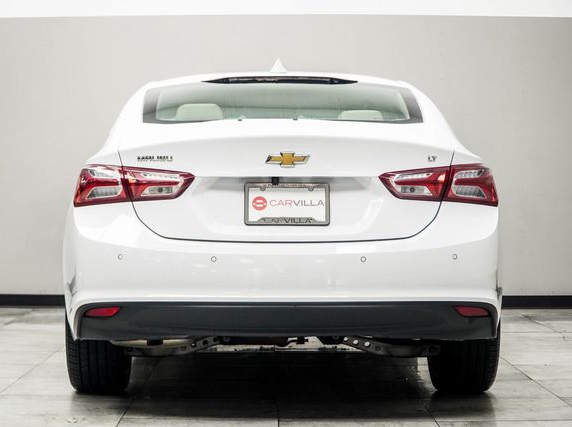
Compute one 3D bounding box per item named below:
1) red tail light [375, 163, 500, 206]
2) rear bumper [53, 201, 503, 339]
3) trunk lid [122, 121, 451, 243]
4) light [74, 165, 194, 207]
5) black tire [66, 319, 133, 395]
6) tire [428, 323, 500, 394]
[{"bbox_3d":[0.581,-0.110,4.731,0.490,0.165,0.360,0,1,-1],"label":"red tail light"},{"bbox_3d":[-0.001,0.234,4.798,1.820,0.555,0.710,0,1,-1],"label":"rear bumper"},{"bbox_3d":[0.001,-0.122,4.718,1.270,0.450,0.500,0,1,-1],"label":"trunk lid"},{"bbox_3d":[-0.579,-0.110,4.704,0.490,0.165,0.360,0,1,-1],"label":"light"},{"bbox_3d":[-0.813,0.468,5.538,0.238,0.675,0.676,0,1,-1],"label":"black tire"},{"bbox_3d":[0.777,0.468,5.574,0.238,0.675,0.676,0,1,-1],"label":"tire"}]

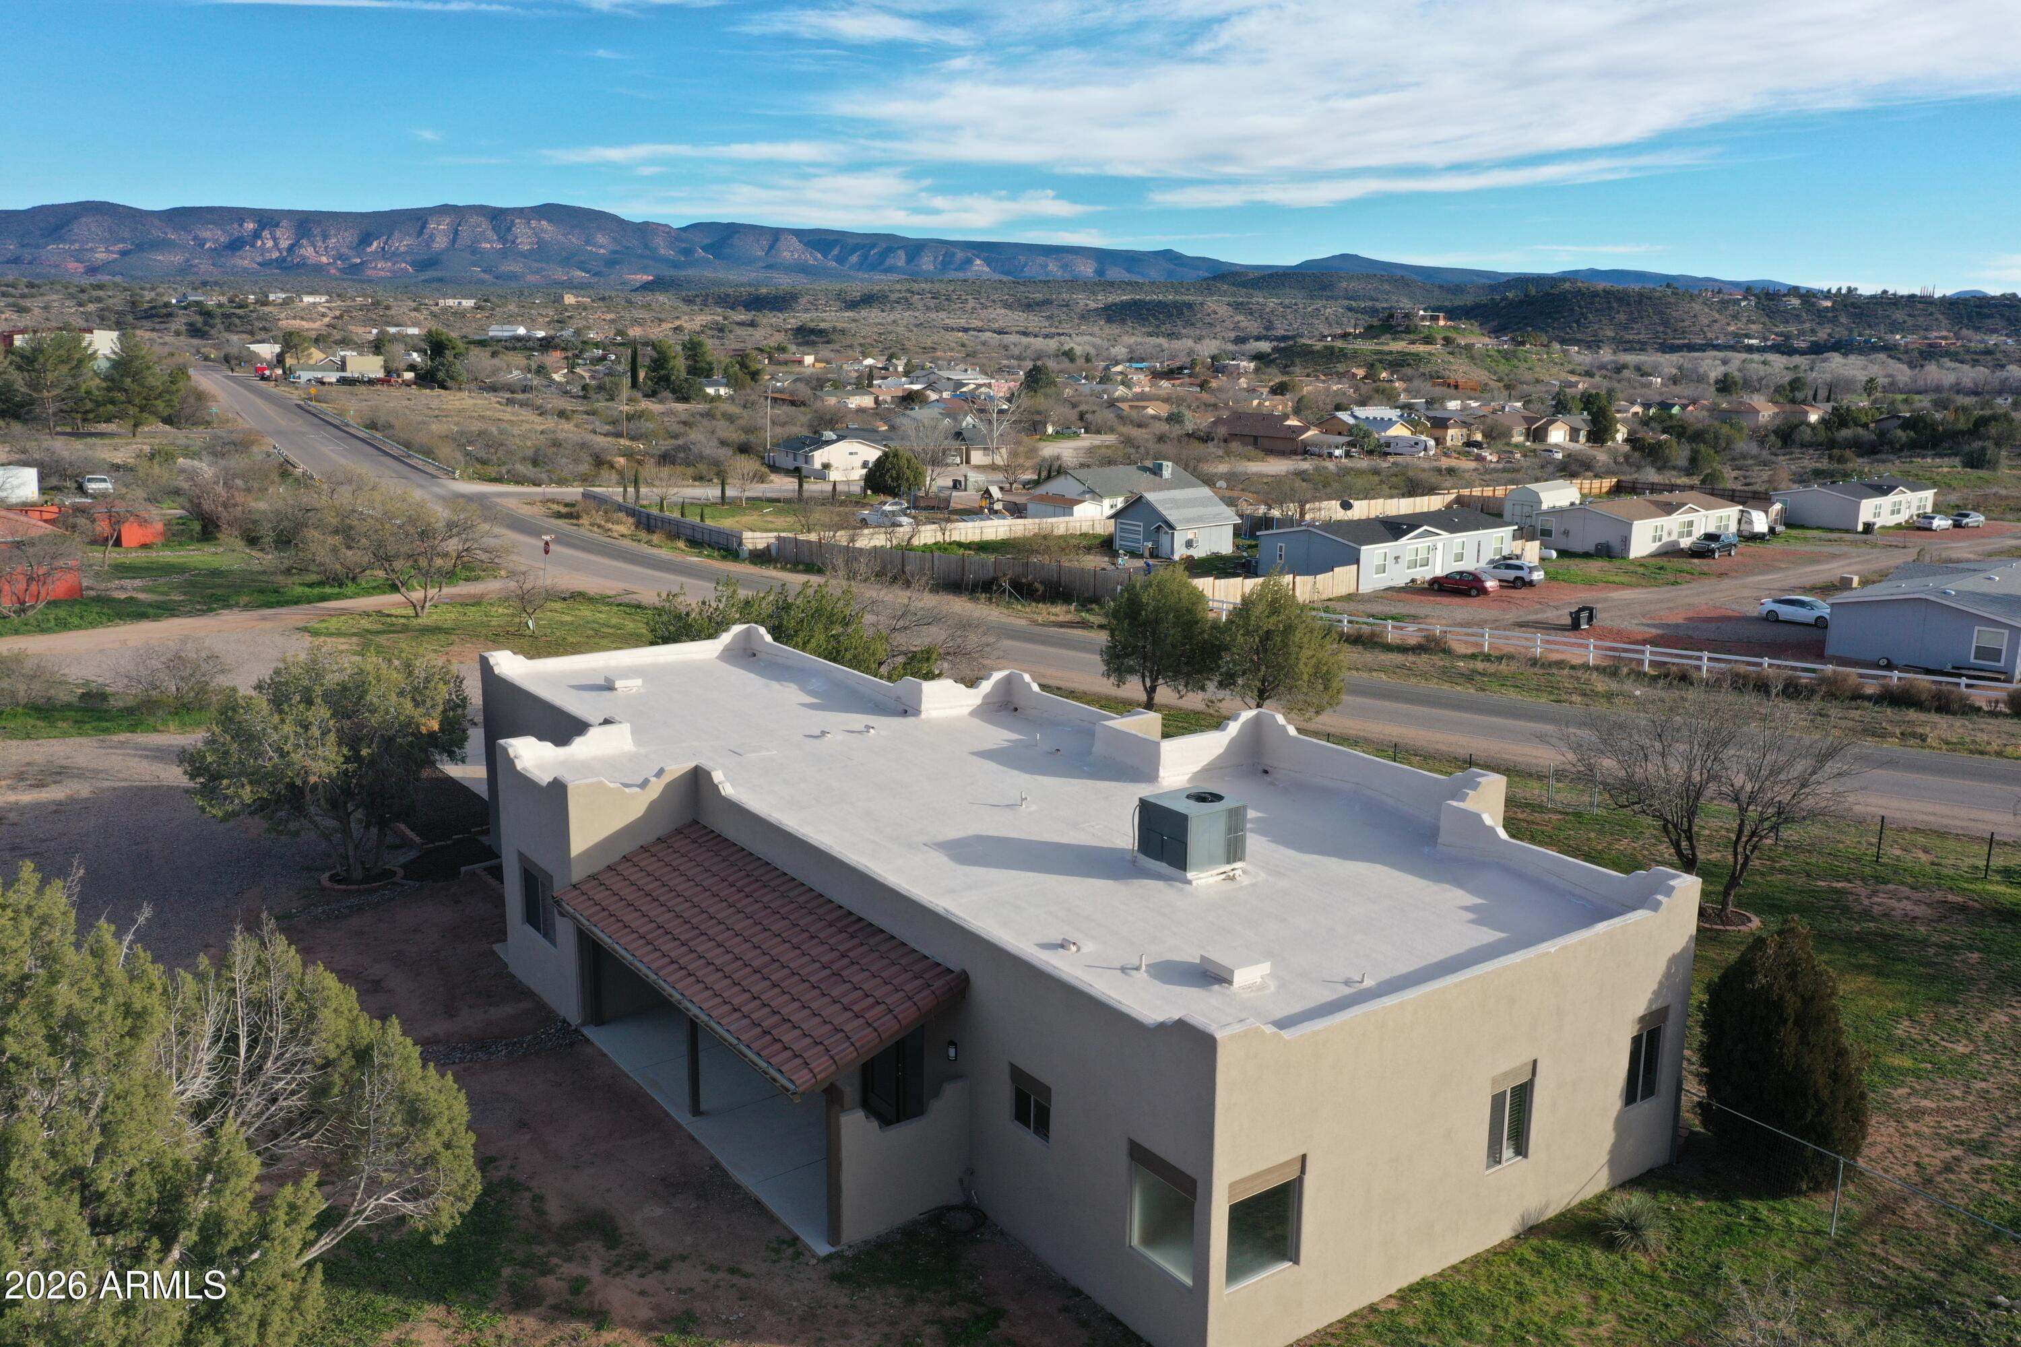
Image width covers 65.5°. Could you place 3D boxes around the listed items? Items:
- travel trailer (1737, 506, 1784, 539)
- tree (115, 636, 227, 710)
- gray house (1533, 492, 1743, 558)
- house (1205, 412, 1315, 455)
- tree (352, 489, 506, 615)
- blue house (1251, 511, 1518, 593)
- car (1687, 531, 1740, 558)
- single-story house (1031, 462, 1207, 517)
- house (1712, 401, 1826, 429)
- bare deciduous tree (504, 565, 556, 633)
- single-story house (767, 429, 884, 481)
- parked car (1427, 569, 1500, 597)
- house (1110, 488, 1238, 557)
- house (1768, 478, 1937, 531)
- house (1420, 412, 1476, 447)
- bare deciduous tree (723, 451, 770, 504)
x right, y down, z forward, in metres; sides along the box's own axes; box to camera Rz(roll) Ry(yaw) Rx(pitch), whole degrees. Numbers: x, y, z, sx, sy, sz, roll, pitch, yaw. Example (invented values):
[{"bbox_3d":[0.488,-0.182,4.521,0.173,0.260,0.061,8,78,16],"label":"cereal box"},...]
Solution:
[{"bbox_3d":[60.514,-12.801,130.841,2.300,2.600,6.000,-9,16,-38],"label":"travel trailer"},{"bbox_3d":[-29.410,-0.017,55.242,3.957,2.320,3.562,-6,14,-28],"label":"tree"},{"bbox_3d":[53.105,-12.821,132.755,18.001,3.666,8.720,-10,16,-39],"label":"gray house"},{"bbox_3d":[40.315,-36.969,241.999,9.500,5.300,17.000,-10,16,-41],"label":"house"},{"bbox_3d":[-29.783,-6.006,79.969,7.000,6.200,6.400,-4,13,-20],"label":"tree"},{"bbox_3d":[25.315,-8.627,104.884,18.100,3.700,8.300,-10,16,-41],"label":"blue house"},{"bbox_3d":[52.249,-9.570,116.830,4.850,1.780,1.970,-11,17,-44],"label":"car"},{"bbox_3d":[10.675,-17.387,151.012,14.646,4.789,9.671,-10,16,-41],"label":"single-story house"},{"bbox_3d":[167.282,-56.967,345.855,17.000,4.800,16.000,-10,16,-41],"label":"house"},{"bbox_3d":[-21.666,-3.350,70.949,2.363,3.117,2.127,-3,13,-17],"label":"bare deciduous tree"},{"bbox_3d":[-26.224,-30.941,219.430,12.300,4.200,14.000,-10,16,-41],"label":"single-story house"},{"bbox_3d":[28.073,-5.716,97.166,1.760,1.430,4.550,-10,16,-40],"label":"parked car"},{"bbox_3d":[11.684,-10.911,113.129,7.000,4.350,6.800,-10,16,-41],"label":"house"},{"bbox_3d":[85.136,-17.192,158.607,17.090,3.817,8.720,-9,16,-38],"label":"house"},{"bbox_3d":[78.531,-43.315,281.627,9.200,4.800,8.800,-6,14,-29],"label":"house"},{"bbox_3d":[-24.099,-17.552,142.645,4.200,4.800,4.000,-1,12,-10],"label":"bare deciduous tree"}]

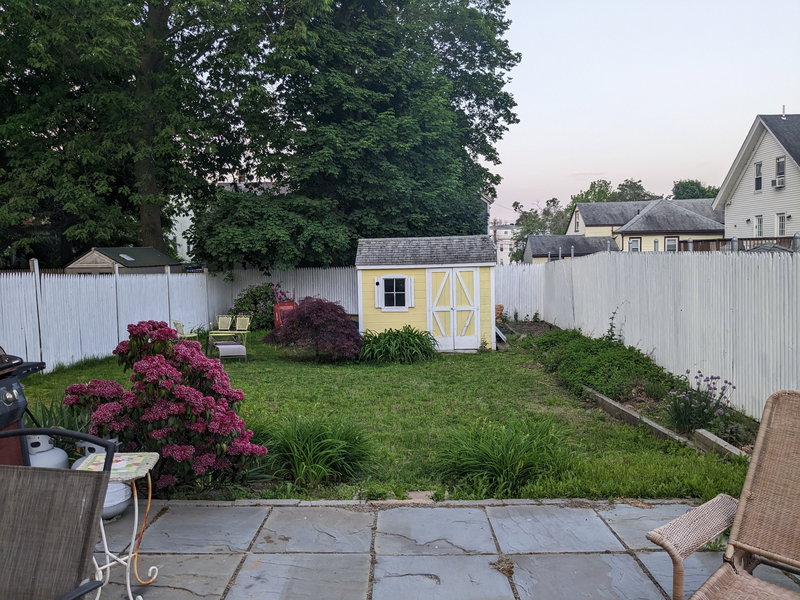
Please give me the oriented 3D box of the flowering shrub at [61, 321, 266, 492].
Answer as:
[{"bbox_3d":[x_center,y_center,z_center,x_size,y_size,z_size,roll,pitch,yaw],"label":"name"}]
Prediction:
[{"bbox_3d":[-1.578,0.658,4.198,1.270,1.090,1.120,-1,4,1],"label":"flowering shrub"}]

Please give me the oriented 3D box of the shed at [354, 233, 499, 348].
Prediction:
[{"bbox_3d":[0.627,-0.194,14.218,3.000,2.460,2.000,-1,4,1],"label":"shed"}]

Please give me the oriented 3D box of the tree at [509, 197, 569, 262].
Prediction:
[{"bbox_3d":[13.265,-5.977,59.762,6.000,8.100,6.000,-2,4,0],"label":"tree"}]

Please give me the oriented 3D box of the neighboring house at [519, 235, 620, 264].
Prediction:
[{"bbox_3d":[10.554,-2.188,37.956,5.200,3.500,5.000,-1,4,4],"label":"neighboring house"}]

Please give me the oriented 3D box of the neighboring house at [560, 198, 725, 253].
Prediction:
[{"bbox_3d":[18.979,-4.312,46.352,11.500,6.200,8.500,-1,4,7],"label":"neighboring house"}]

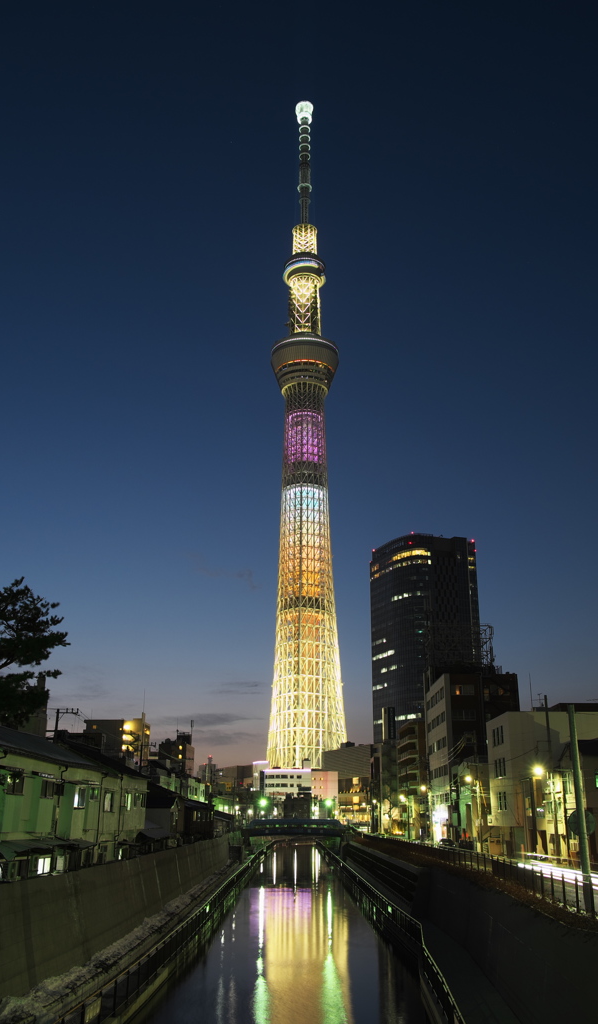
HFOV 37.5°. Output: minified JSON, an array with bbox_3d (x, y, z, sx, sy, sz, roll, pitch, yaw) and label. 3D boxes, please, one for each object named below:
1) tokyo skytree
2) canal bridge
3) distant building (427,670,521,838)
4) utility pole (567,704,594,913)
[{"bbox_3d":[4.776,-82.434,721.465,63.000,634.000,63.000,0,-19,0],"label":"tokyo skytree"},{"bbox_3d":[-0.918,72.100,201.502,24.000,4.200,10.000,0,-19,0],"label":"canal bridge"},{"bbox_3d":[22.701,32.330,115.478,8.800,20.300,17.500,0,-19,1],"label":"distant building"},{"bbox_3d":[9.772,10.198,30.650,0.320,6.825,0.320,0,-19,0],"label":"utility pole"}]

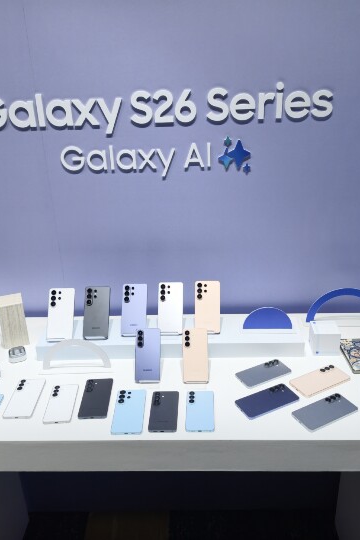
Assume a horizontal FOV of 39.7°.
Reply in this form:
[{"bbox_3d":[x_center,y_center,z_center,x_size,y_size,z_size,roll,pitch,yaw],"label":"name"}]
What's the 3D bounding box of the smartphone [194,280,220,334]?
[{"bbox_3d":[0.087,0.117,1.579,0.078,0.164,0.008,1,-7,6],"label":"smartphone"}]

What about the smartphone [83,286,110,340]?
[{"bbox_3d":[-0.262,0.135,1.570,0.078,0.164,0.008,1,-7,6],"label":"smartphone"}]

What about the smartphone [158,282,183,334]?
[{"bbox_3d":[-0.030,0.121,1.581,0.078,0.164,0.008,1,-7,6],"label":"smartphone"}]

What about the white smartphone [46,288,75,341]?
[{"bbox_3d":[-0.374,0.140,1.566,0.078,0.164,0.008,1,-7,6],"label":"white smartphone"}]

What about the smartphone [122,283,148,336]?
[{"bbox_3d":[-0.146,0.126,1.580,0.078,0.164,0.008,1,-7,6],"label":"smartphone"}]

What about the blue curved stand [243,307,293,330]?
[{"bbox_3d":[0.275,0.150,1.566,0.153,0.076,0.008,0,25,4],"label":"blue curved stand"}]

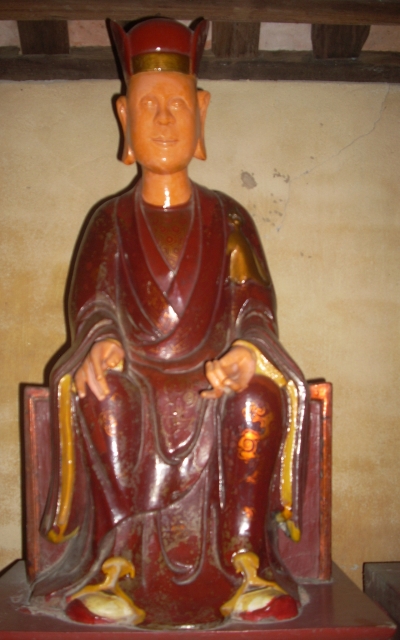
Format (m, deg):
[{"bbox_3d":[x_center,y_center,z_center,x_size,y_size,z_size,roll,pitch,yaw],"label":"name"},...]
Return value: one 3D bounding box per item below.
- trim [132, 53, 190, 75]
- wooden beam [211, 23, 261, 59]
[{"bbox_3d":[-0.094,-0.626,1.670,0.142,0.050,0.050,0,4,-3],"label":"trim"},{"bbox_3d":[0.122,-0.932,2.280,0.160,0.115,0.080,0,-8,0],"label":"wooden beam"}]

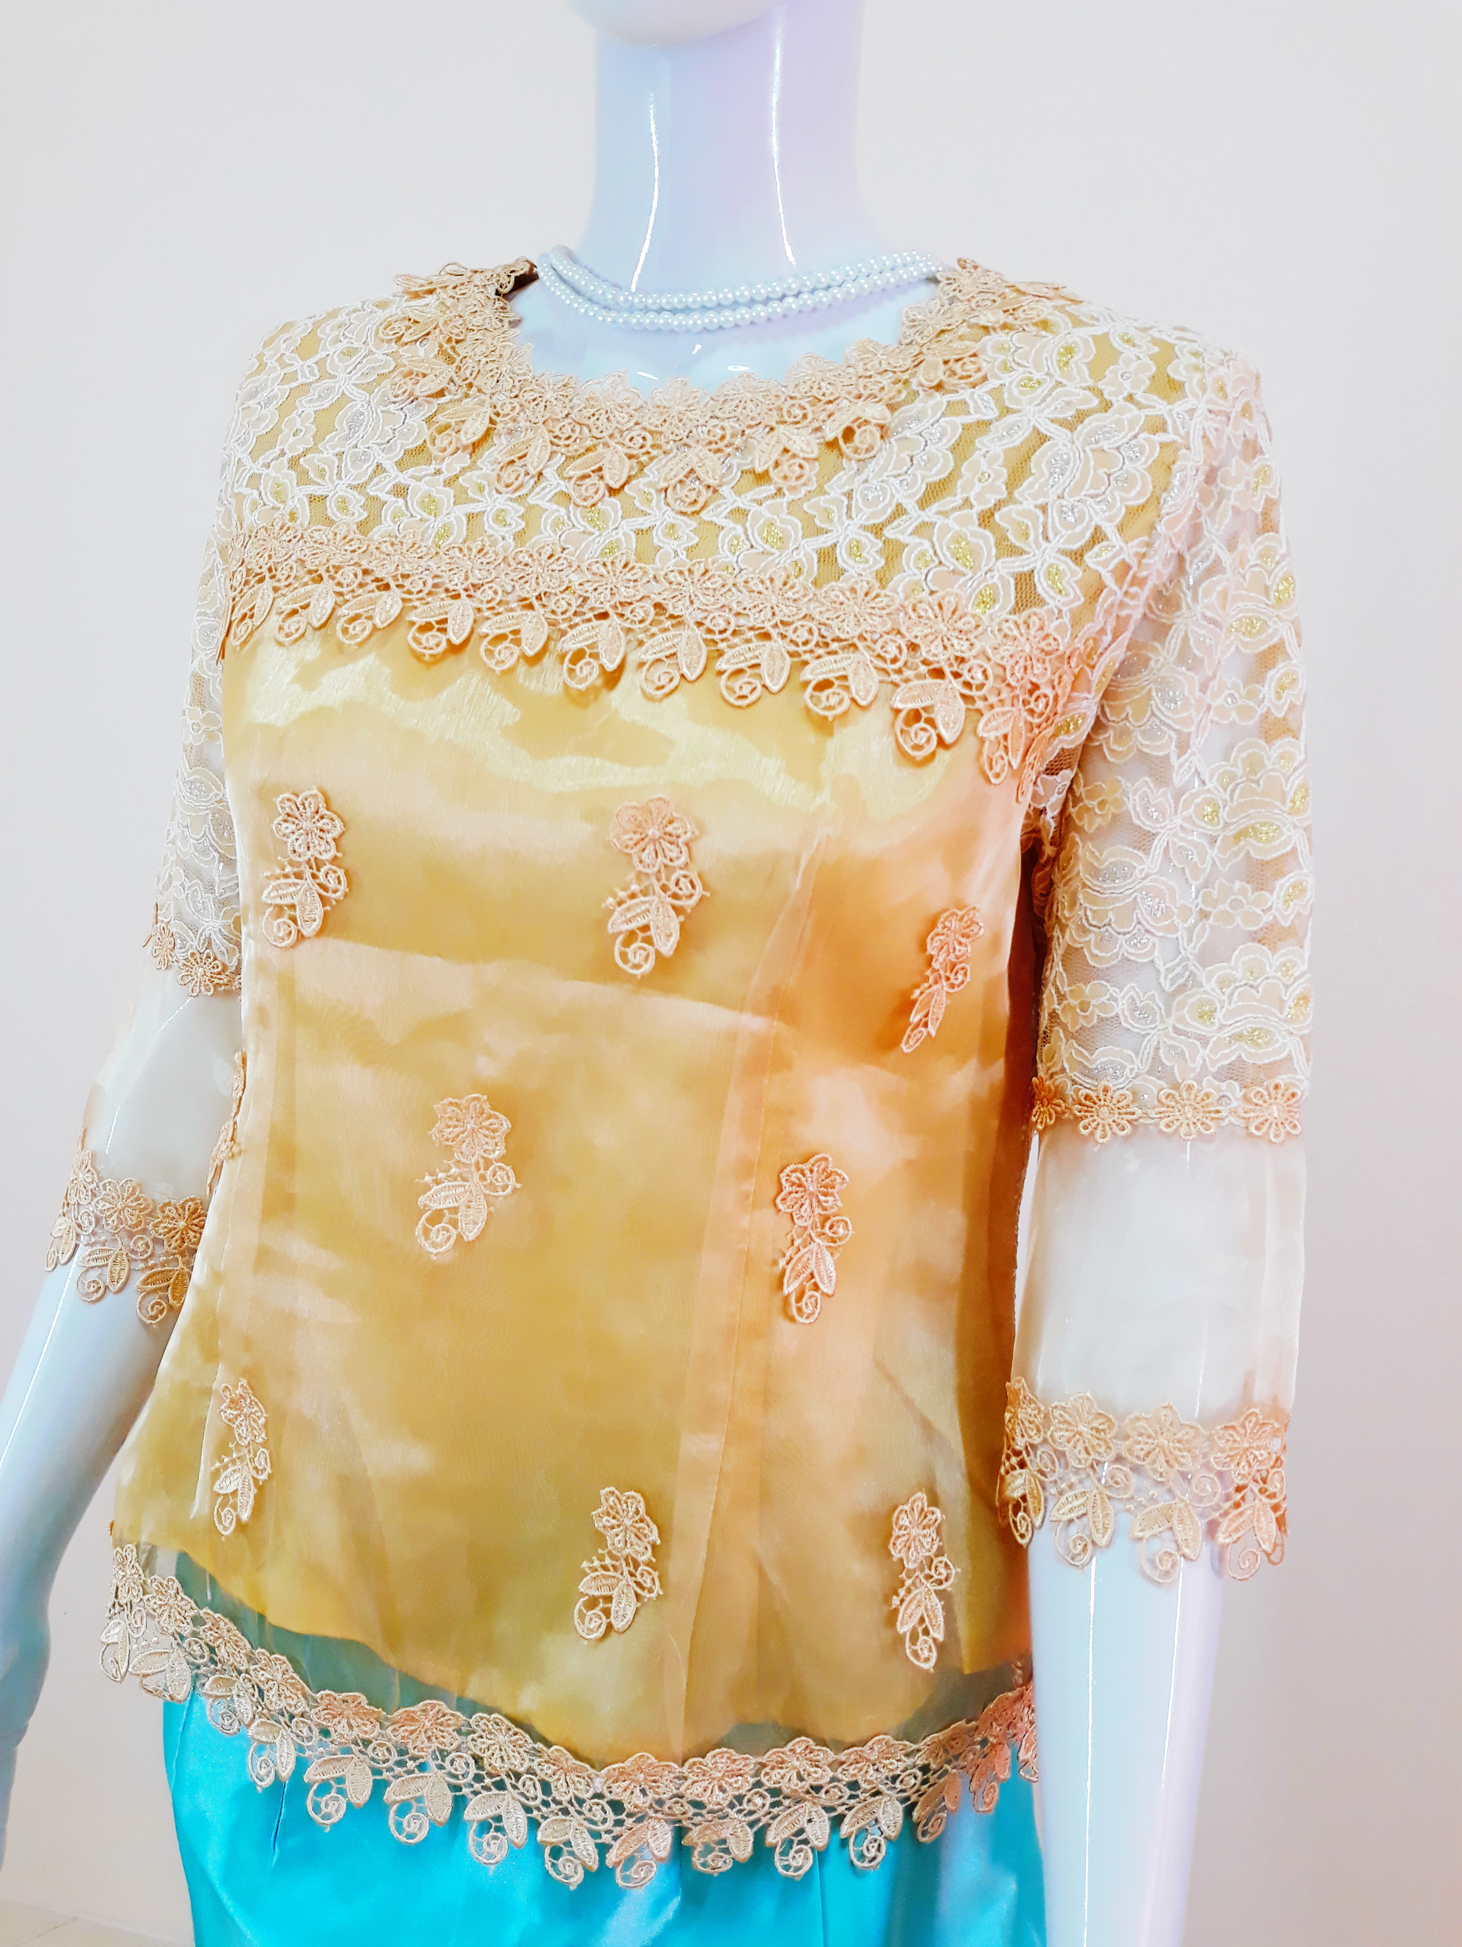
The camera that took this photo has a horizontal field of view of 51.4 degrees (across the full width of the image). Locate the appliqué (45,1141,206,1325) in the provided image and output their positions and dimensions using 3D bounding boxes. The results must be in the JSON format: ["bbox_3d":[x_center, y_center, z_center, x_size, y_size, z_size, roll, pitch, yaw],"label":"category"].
[{"bbox_3d":[-0.276,0.120,0.711,0.093,0.075,0.082,12,12,14],"label":"appliqué"}]

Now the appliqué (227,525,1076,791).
[{"bbox_3d":[-0.034,-0.127,0.577,0.324,0.086,0.108,7,13,17],"label":"appliqué"}]

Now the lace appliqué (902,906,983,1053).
[{"bbox_3d":[0.078,0.002,0.561,0.033,0.058,0.013,6,14,-33],"label":"lace appliqué"}]

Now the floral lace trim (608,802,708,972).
[{"bbox_3d":[-0.027,-0.031,0.546,0.035,0.065,0.008,11,18,3],"label":"floral lace trim"}]

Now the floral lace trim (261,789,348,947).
[{"bbox_3d":[-0.174,-0.043,0.619,0.035,0.064,0.008,17,21,19],"label":"floral lace trim"}]

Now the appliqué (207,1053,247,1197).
[{"bbox_3d":[-0.210,0.063,0.633,0.014,0.060,0.035,7,13,-22],"label":"appliqué"}]

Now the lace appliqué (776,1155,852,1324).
[{"bbox_3d":[0.031,0.100,0.568,0.032,0.064,0.008,-1,13,-19],"label":"lace appliqué"}]

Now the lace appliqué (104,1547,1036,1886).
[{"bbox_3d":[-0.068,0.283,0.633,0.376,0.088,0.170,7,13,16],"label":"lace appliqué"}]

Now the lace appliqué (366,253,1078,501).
[{"bbox_3d":[-0.003,-0.243,0.623,0.268,0.091,0.144,6,13,14],"label":"lace appliqué"}]

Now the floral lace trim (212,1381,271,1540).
[{"bbox_3d":[-0.203,0.201,0.630,0.031,0.065,0.008,9,5,37],"label":"floral lace trim"}]

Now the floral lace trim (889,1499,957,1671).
[{"bbox_3d":[0.072,0.228,0.569,0.031,0.065,0.008,-6,7,-34],"label":"floral lace trim"}]

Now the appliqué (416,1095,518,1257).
[{"bbox_3d":[-0.102,0.078,0.587,0.038,0.064,0.008,10,13,11],"label":"appliqué"}]

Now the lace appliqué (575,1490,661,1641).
[{"bbox_3d":[-0.042,0.220,0.567,0.034,0.060,0.012,6,12,13],"label":"lace appliqué"}]

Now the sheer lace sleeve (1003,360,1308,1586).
[{"bbox_3d":[0.161,-0.002,0.566,0.102,0.420,0.115,2,6,15],"label":"sheer lace sleeve"}]

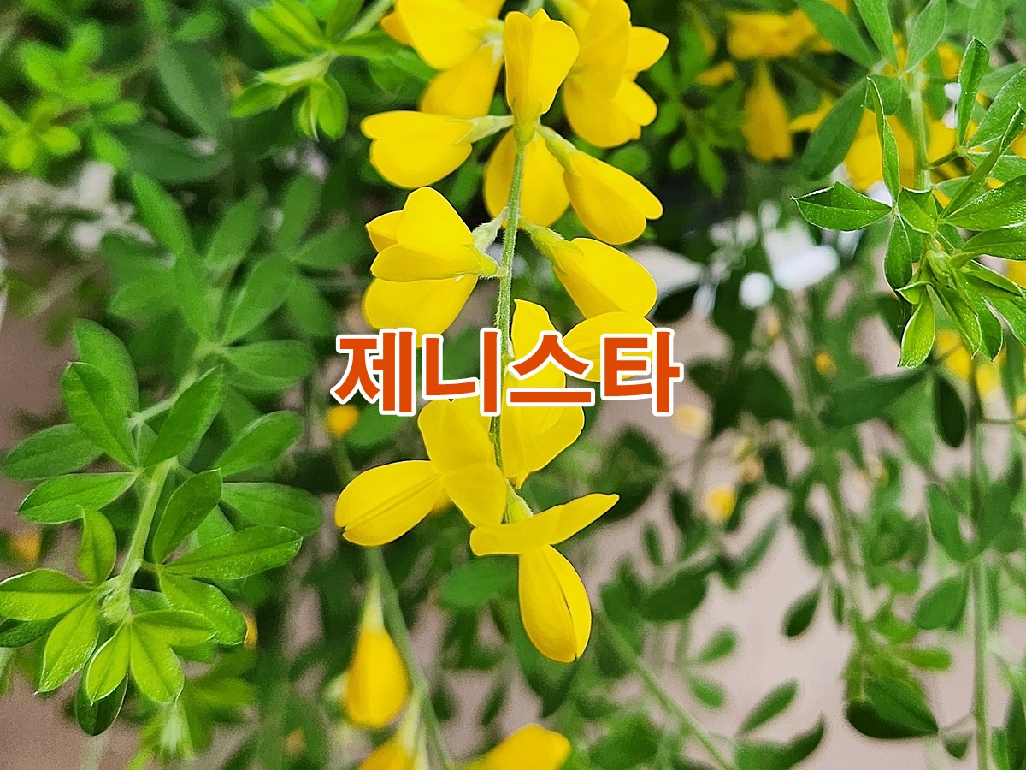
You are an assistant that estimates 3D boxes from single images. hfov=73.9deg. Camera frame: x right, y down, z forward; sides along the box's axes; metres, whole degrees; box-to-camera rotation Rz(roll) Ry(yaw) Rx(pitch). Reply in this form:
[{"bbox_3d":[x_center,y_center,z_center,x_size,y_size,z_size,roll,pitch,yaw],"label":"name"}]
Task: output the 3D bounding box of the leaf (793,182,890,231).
[{"bbox_3d":[0.072,-0.040,0.149,0.024,0.010,0.003,1,-25,-14],"label":"leaf"}]

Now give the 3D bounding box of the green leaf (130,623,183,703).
[{"bbox_3d":[-0.081,0.062,0.153,0.009,0.021,0.003,-37,-14,-9],"label":"green leaf"}]

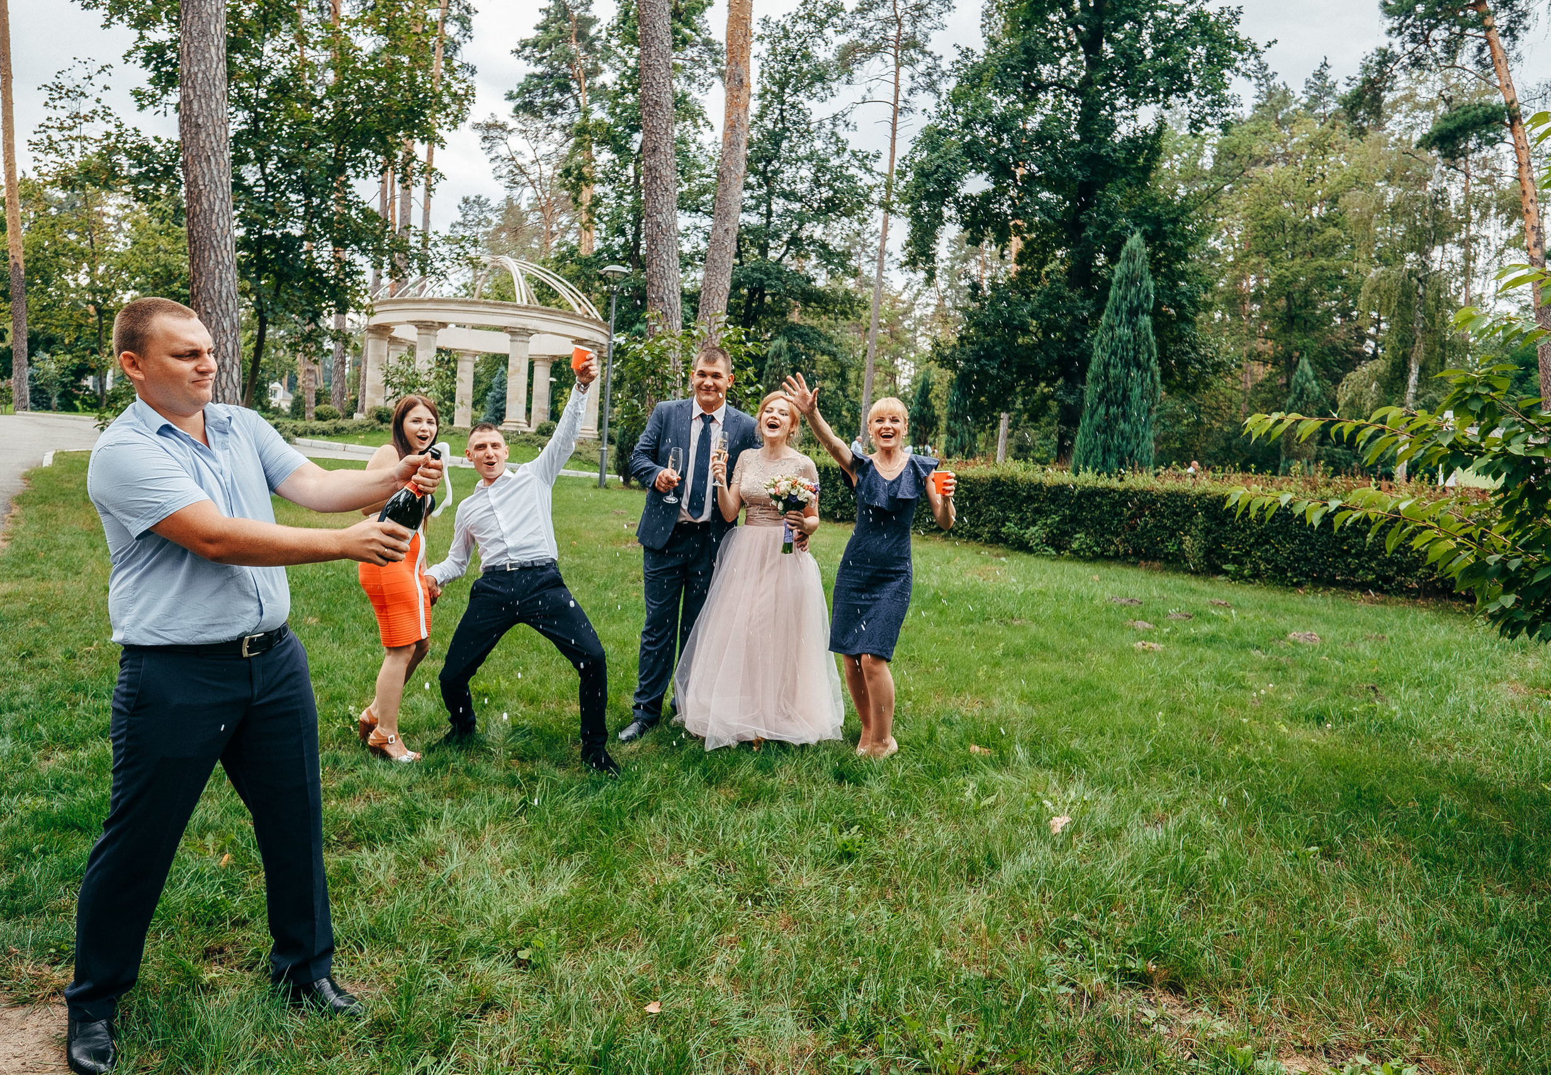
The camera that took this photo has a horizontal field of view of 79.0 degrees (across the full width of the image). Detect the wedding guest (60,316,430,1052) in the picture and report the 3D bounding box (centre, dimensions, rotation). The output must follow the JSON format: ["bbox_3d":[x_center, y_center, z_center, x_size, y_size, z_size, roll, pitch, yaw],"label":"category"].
[{"bbox_3d":[-1.227,0.307,2.221,0.820,1.700,0.550,4,6,14],"label":"wedding guest"}]

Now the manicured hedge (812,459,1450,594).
[{"bbox_3d":[4.426,-0.373,14.445,2.000,1.050,10.500,-3,8,-45],"label":"manicured hedge"}]

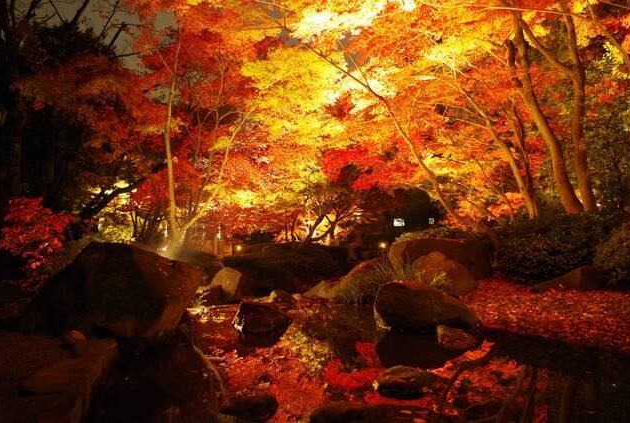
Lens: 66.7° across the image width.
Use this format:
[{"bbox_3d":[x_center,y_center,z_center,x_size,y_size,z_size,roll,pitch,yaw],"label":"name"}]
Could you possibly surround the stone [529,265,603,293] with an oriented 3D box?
[{"bbox_3d":[4.062,1.058,7.700,1.004,0.424,0.650,0,0,28],"label":"stone"}]

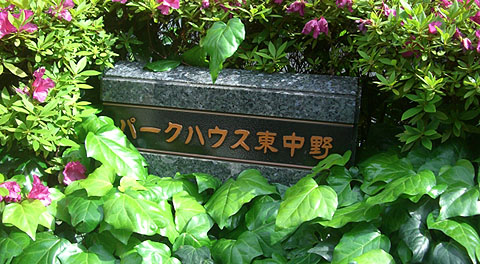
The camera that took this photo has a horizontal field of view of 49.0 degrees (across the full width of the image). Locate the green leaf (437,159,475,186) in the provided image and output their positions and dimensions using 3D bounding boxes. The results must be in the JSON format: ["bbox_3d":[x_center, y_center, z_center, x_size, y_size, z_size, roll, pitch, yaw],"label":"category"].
[{"bbox_3d":[0.510,0.099,1.248,0.086,0.030,0.096,14,54,10],"label":"green leaf"}]

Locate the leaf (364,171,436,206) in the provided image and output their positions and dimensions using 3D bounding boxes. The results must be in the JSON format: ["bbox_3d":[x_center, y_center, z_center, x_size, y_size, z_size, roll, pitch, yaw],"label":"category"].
[{"bbox_3d":[0.379,0.139,1.185,0.198,0.035,0.082,-23,46,-24],"label":"leaf"}]

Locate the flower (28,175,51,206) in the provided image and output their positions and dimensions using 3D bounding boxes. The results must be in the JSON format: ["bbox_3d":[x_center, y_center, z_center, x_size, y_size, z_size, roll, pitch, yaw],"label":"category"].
[{"bbox_3d":[-0.514,0.150,1.350,0.055,0.075,0.050,-15,15,-22],"label":"flower"}]

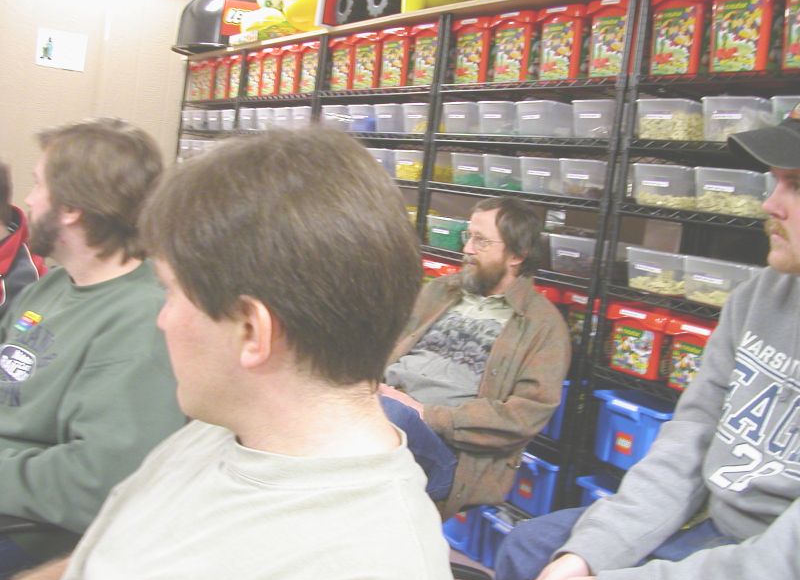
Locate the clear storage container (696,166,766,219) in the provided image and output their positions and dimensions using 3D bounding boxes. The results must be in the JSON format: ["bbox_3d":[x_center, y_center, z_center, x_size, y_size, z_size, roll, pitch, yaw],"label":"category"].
[{"bbox_3d":[0.960,-0.255,2.287,0.320,0.110,0.186,1,9,-34],"label":"clear storage container"}]

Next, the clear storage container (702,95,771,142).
[{"bbox_3d":[0.966,-0.429,2.239,0.320,0.114,0.190,1,9,-33],"label":"clear storage container"}]

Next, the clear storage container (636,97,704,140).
[{"bbox_3d":[0.858,-0.476,2.487,0.330,0.111,0.192,1,9,-34],"label":"clear storage container"}]

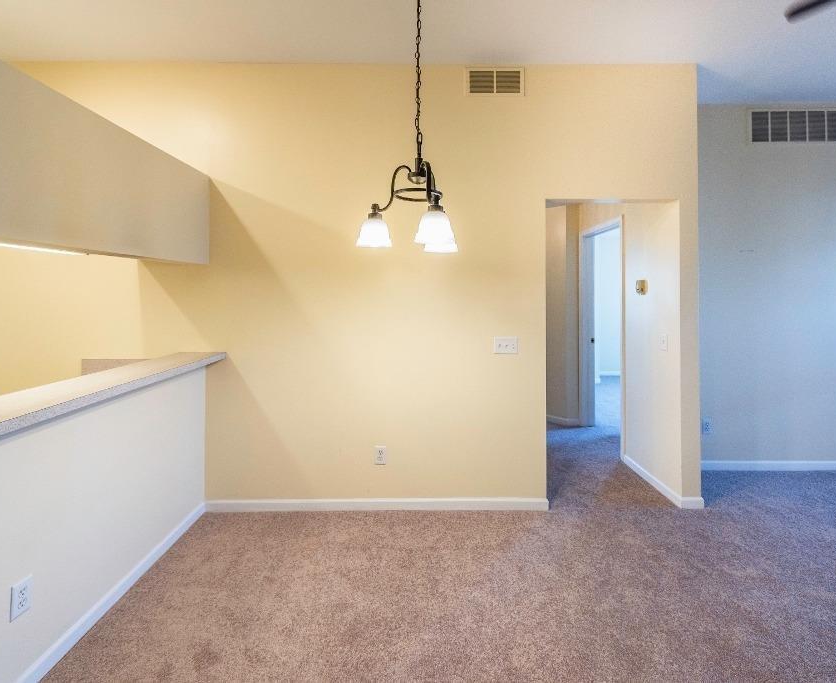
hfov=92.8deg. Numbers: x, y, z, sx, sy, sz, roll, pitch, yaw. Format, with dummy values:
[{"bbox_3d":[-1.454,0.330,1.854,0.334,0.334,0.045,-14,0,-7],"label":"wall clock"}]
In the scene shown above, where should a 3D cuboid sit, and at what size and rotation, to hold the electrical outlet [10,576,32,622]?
[{"bbox_3d":[-1.418,0.919,1.430,0.012,0.121,0.077,0,4,0],"label":"electrical outlet"}]

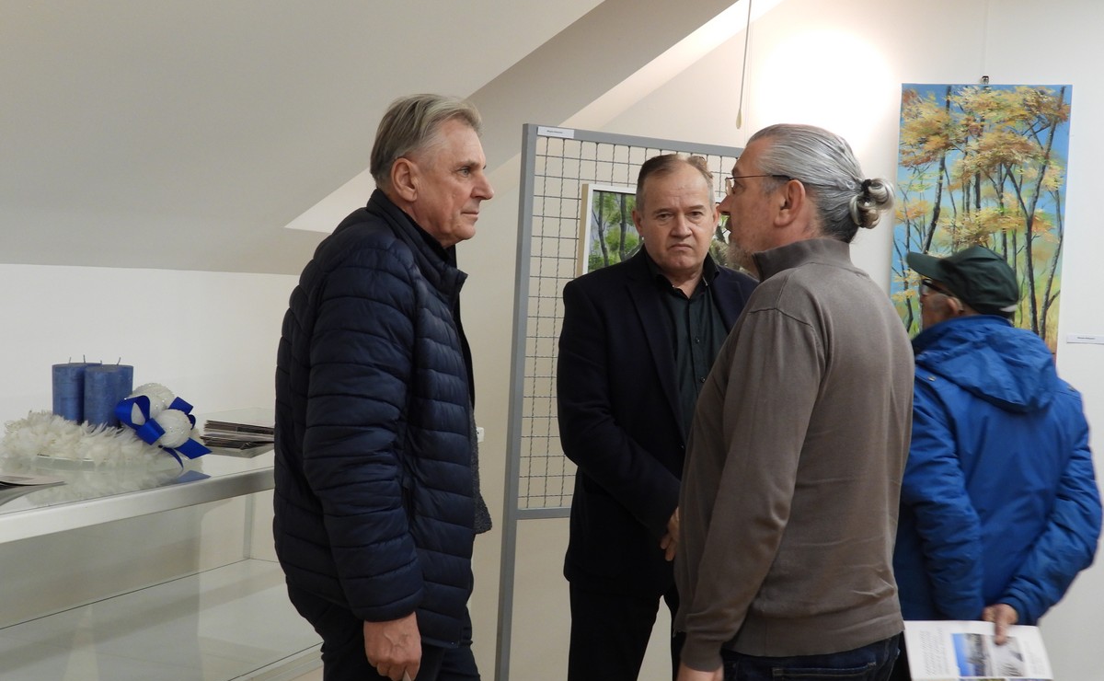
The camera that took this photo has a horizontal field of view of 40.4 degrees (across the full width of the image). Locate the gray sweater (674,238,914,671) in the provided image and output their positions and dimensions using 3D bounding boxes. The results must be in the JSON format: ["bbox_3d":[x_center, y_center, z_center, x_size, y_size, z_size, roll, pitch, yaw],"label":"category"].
[{"bbox_3d":[0.395,0.169,2.430,0.360,0.660,0.510,4,2,28],"label":"gray sweater"}]

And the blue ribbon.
[{"bbox_3d":[-0.778,0.178,3.000,0.190,0.138,0.120,2,2,-18],"label":"blue ribbon"}]

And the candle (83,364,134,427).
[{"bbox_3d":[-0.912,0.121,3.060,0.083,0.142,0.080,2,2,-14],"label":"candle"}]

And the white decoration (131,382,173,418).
[{"bbox_3d":[-0.816,0.125,3.060,0.086,0.080,0.084,2,2,-14],"label":"white decoration"}]

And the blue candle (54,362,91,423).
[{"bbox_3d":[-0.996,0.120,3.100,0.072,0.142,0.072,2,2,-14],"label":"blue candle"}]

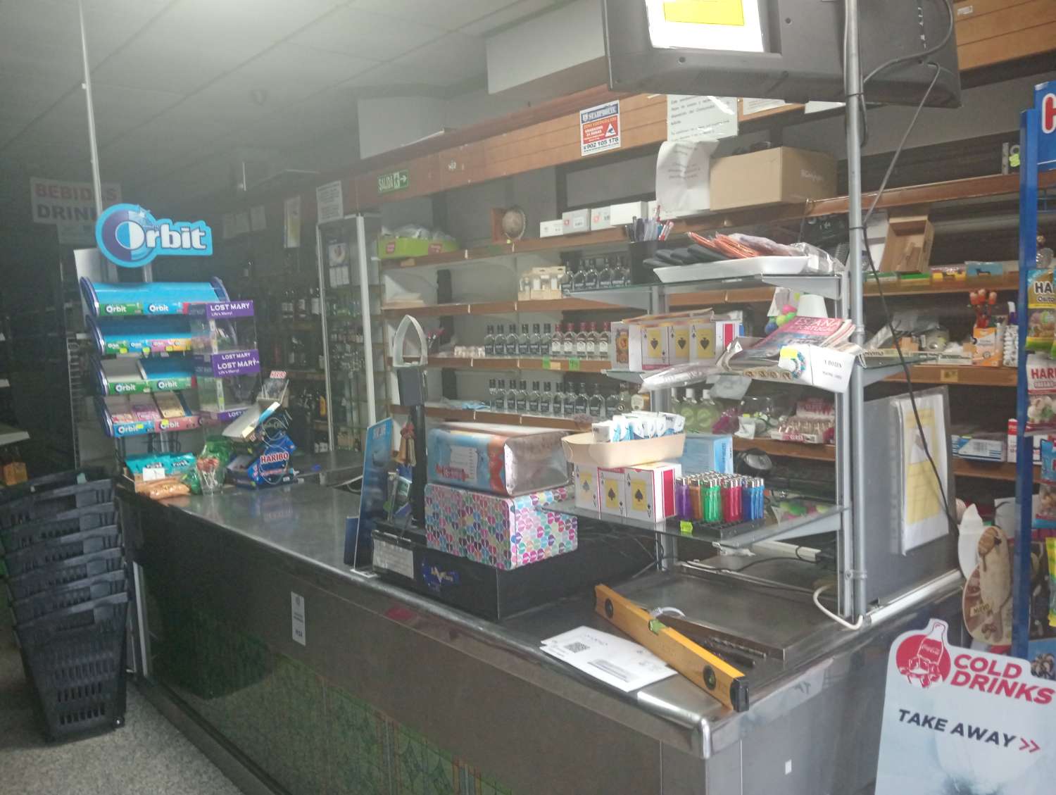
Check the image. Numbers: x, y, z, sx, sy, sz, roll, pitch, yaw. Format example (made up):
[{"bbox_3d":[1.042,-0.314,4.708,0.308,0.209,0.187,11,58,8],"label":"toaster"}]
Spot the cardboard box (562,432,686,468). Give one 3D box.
[{"bbox_3d":[0.177,0.091,1.582,0.200,0.042,0.122,-6,7,-34],"label":"cardboard box"}]

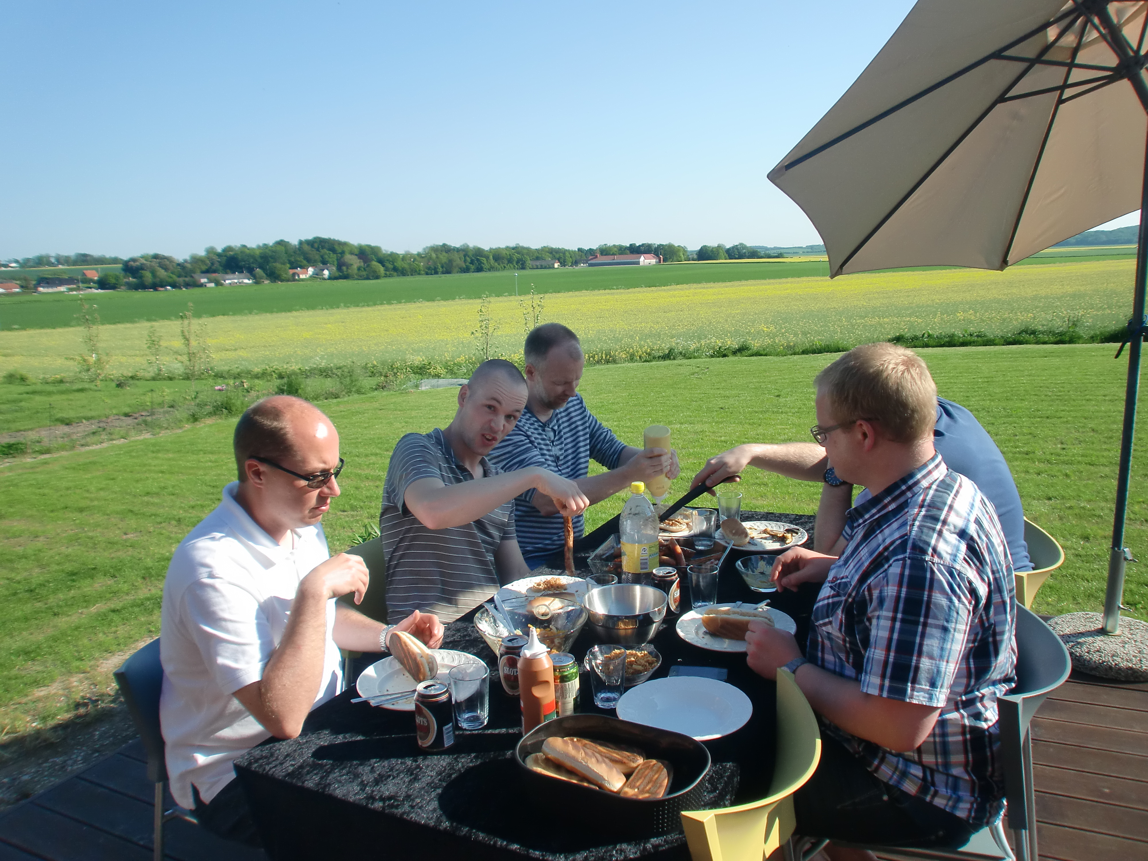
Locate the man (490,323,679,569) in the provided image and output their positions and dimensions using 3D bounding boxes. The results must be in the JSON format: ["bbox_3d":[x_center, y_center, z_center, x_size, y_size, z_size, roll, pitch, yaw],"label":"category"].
[{"bbox_3d":[0.100,0.364,2.747,0.800,1.380,0.560,4,14,34],"label":"man"}]

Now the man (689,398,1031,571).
[{"bbox_3d":[0.867,0.459,2.506,0.900,1.220,0.600,3,12,23],"label":"man"}]

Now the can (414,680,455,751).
[{"bbox_3d":[-0.249,0.514,1.544,0.066,0.115,0.066,-2,10,0],"label":"can"}]

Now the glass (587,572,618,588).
[{"bbox_3d":[0.070,0.408,2.083,0.076,0.101,0.076,-2,10,0],"label":"glass"}]

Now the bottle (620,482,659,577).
[{"bbox_3d":[0.164,0.285,2.132,0.094,0.318,0.094,-2,10,0],"label":"bottle"}]

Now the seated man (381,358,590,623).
[{"bbox_3d":[-0.152,0.485,2.324,0.780,1.330,0.600,4,13,32],"label":"seated man"}]

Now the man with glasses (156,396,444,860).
[{"bbox_3d":[-0.505,0.585,1.769,0.740,1.320,0.550,2,11,17],"label":"man with glasses"}]

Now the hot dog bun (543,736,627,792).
[{"bbox_3d":[0.015,0.524,1.350,0.158,0.040,0.048,8,15,41],"label":"hot dog bun"}]

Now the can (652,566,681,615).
[{"bbox_3d":[0.222,0.395,2.080,0.066,0.115,0.066,-2,10,0],"label":"can"}]

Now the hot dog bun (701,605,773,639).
[{"bbox_3d":[0.367,0.431,1.921,0.165,0.046,0.058,2,12,24],"label":"hot dog bun"}]

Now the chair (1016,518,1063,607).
[{"bbox_3d":[1.185,0.691,2.616,0.530,0.760,0.540,2,11,25],"label":"chair"}]

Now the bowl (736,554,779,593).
[{"bbox_3d":[0.478,0.366,2.180,0.135,0.064,0.135,-1,11,0],"label":"bowl"}]

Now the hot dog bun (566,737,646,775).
[{"bbox_3d":[0.046,0.530,1.400,0.155,0.040,0.048,5,13,32],"label":"hot dog bun"}]

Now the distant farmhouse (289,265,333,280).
[{"bbox_3d":[-167.620,-100.686,550.000,28.500,8.800,14.000,-6,11,-17],"label":"distant farmhouse"}]

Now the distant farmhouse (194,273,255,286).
[{"bbox_3d":[-174.209,-75.364,430.000,30.000,6.000,9.000,-3,11,-6],"label":"distant farmhouse"}]

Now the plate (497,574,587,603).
[{"bbox_3d":[-0.070,0.427,2.227,0.260,0.024,0.260,-2,10,0],"label":"plate"}]

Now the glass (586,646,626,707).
[{"bbox_3d":[0.064,0.466,1.635,0.075,0.100,0.075,-1,11,0],"label":"glass"}]

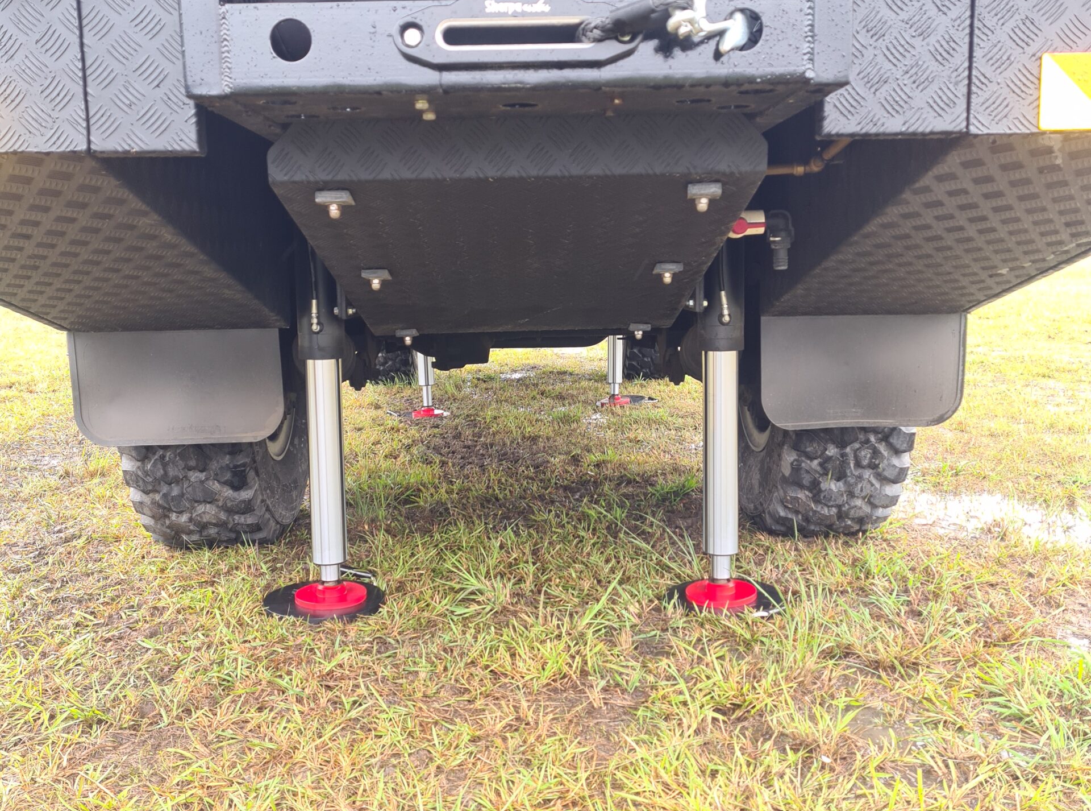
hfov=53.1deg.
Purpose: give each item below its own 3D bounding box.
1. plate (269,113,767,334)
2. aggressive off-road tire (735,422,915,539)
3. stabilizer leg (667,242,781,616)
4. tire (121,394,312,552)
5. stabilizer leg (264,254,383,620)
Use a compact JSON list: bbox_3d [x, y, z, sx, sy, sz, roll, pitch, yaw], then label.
[{"bbox_3d":[-0.049,-0.305,2.182,0.736,0.120,1.132,-1,-8,-1],"label":"plate"},{"bbox_3d":[0.753,-0.102,3.277,0.375,1.080,1.090,-1,8,-1],"label":"aggressive off-road tire"},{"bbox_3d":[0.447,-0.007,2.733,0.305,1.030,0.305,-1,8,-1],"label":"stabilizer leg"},{"bbox_3d":[-0.905,-0.067,3.237,0.374,1.080,1.090,-1,8,-1],"label":"tire"},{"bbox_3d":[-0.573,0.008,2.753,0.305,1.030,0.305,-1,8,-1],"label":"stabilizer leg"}]

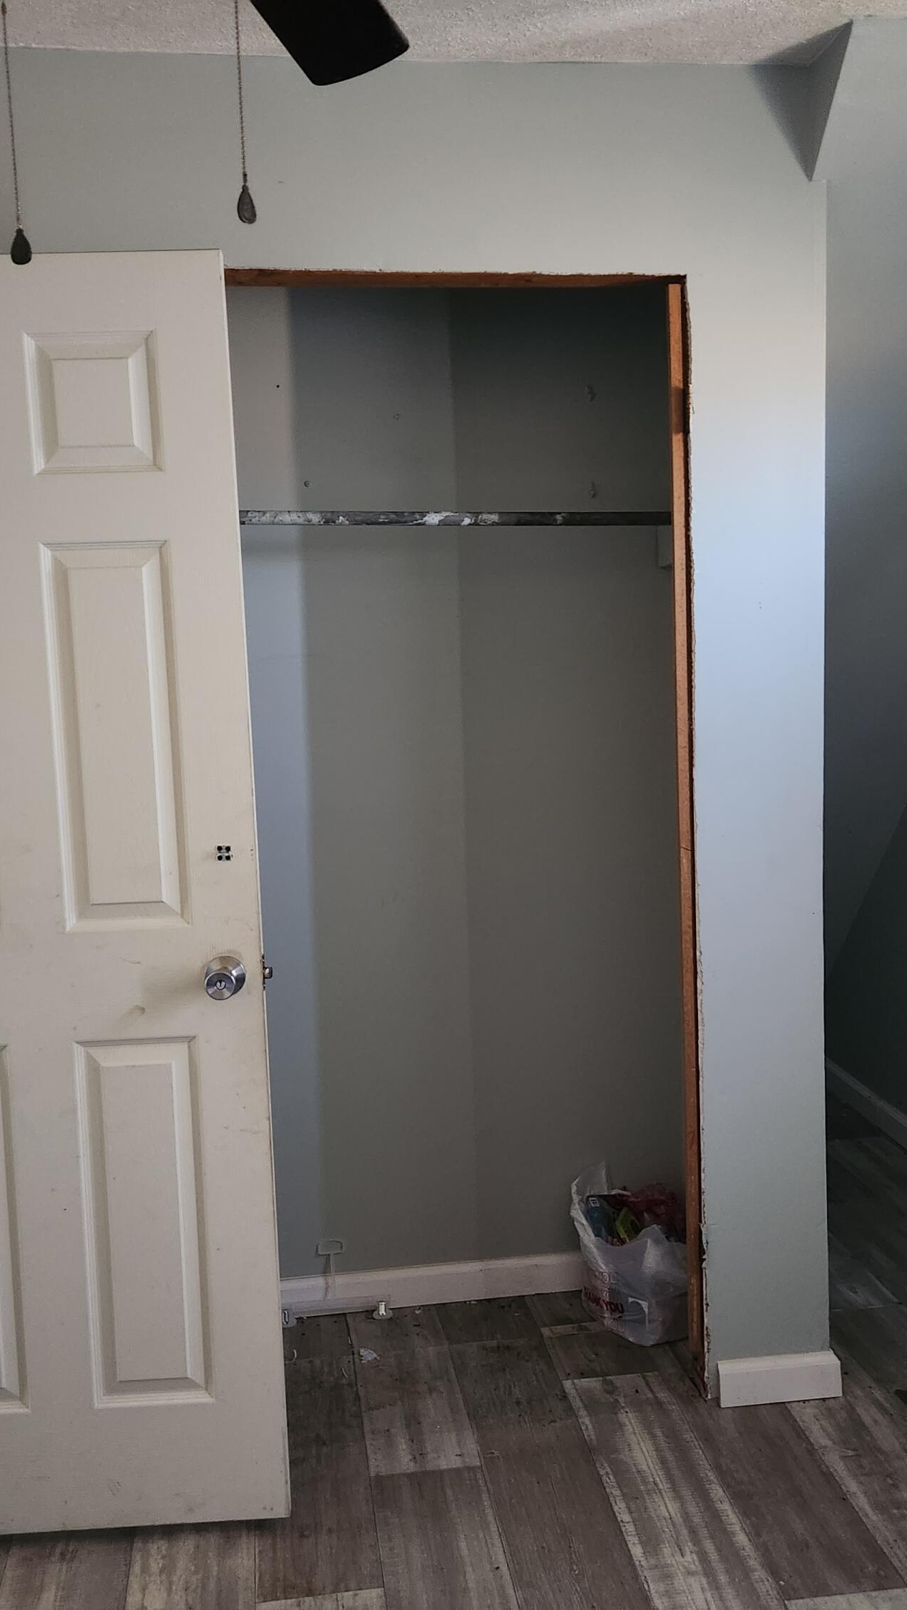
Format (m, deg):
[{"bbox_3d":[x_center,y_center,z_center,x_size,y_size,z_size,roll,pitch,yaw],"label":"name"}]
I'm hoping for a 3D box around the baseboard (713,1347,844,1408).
[{"bbox_3d":[0.622,1.091,2.707,0.235,0.082,0.017,-3,6,-5],"label":"baseboard"}]

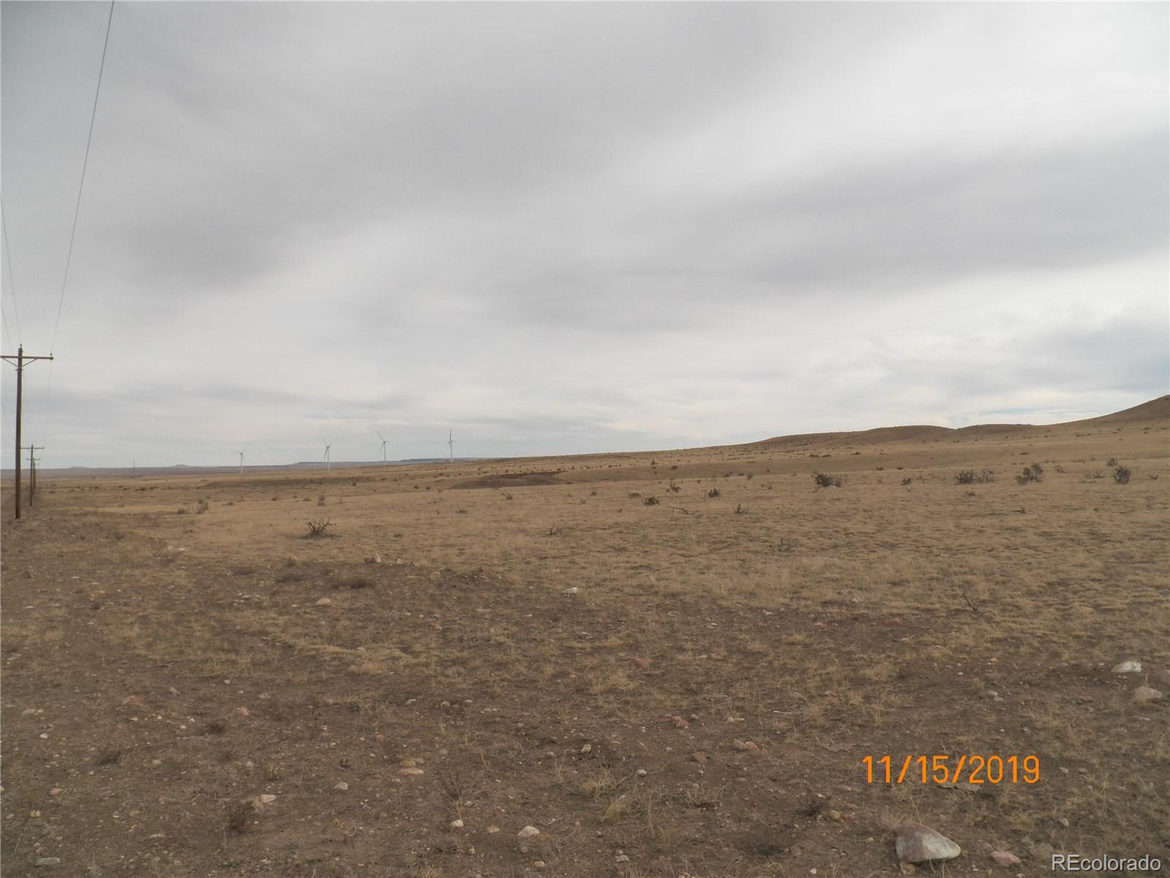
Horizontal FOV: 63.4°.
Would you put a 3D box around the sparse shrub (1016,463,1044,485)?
[{"bbox_3d":[21.636,1.710,46.000,1.246,1.066,1.150,-1,-2,25],"label":"sparse shrub"}]

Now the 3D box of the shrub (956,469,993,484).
[{"bbox_3d":[19.360,1.861,47.000,1.762,0.772,1.300,-1,-2,22],"label":"shrub"}]

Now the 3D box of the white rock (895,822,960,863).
[{"bbox_3d":[1.396,1.642,3.850,0.245,0.125,0.190,-1,-2,20],"label":"white rock"}]

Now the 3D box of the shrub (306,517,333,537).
[{"bbox_3d":[-7.154,2.377,25.500,0.711,0.542,0.700,1,-2,-16],"label":"shrub"}]

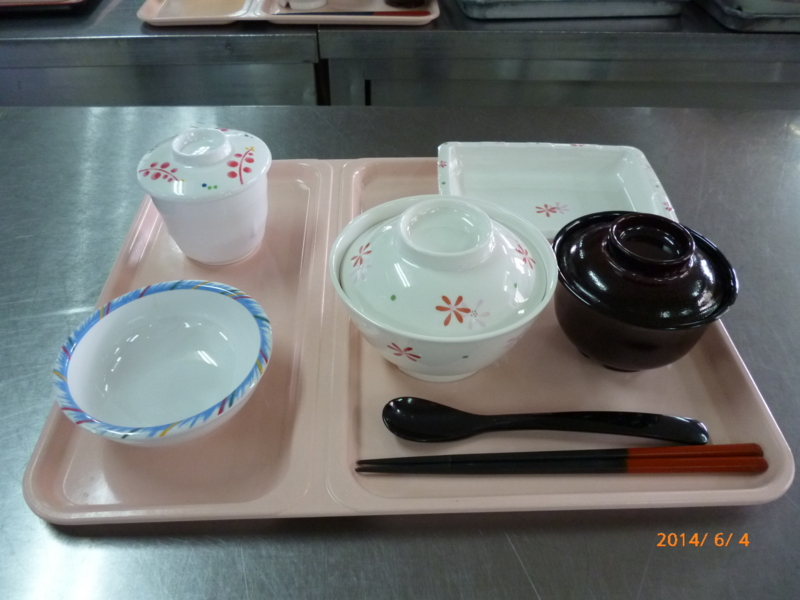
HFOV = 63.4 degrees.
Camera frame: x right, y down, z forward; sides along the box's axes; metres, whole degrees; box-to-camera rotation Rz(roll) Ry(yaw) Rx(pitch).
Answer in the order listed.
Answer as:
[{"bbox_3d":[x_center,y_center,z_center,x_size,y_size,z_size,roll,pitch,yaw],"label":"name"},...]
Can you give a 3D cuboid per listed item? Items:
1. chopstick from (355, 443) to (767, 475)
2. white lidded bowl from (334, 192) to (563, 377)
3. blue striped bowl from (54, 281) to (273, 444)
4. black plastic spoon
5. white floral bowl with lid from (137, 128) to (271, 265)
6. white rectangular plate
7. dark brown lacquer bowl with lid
[{"bbox_3d":[0.088,0.089,0.349,0.224,0.008,0.019,-1,44,-1],"label":"chopstick"},{"bbox_3d":[0.025,-0.009,0.392,0.130,0.089,0.130,0,44,0],"label":"white lidded bowl"},{"bbox_3d":[-0.127,0.044,0.367,0.114,0.045,0.114,0,44,0],"label":"blue striped bowl"},{"bbox_3d":[0.081,0.071,0.361,0.182,0.018,0.032,3,44,3],"label":"black plastic spoon"},{"bbox_3d":[-0.133,-0.075,0.464,0.090,0.084,0.090,0,44,0],"label":"white floral bowl with lid"},{"bbox_3d":[0.115,-0.080,0.508,0.170,0.028,0.118,0,44,0],"label":"white rectangular plate"},{"bbox_3d":[0.144,-0.006,0.396,0.105,0.081,0.105,0,44,0],"label":"dark brown lacquer bowl with lid"}]

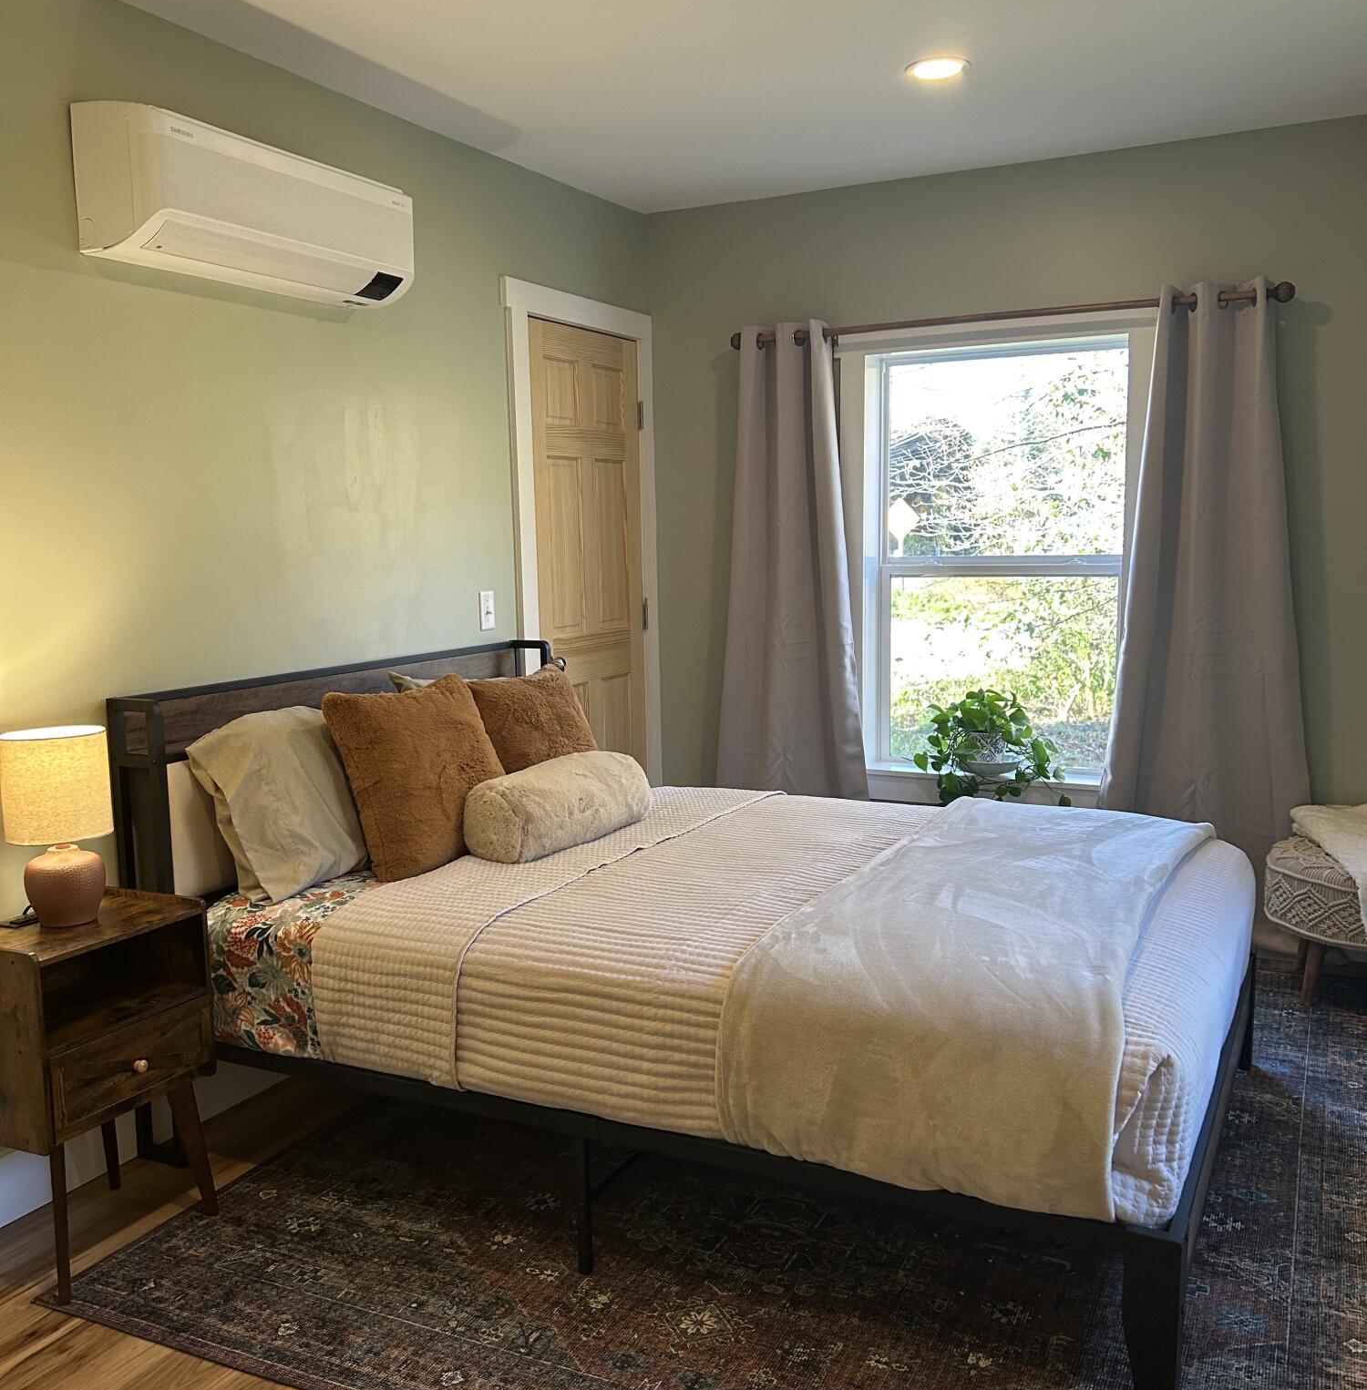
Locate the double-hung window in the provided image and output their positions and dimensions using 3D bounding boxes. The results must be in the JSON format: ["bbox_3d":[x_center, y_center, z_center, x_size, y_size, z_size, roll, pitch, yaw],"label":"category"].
[{"bbox_3d":[1.021,-0.436,4.543,1.060,1.540,0.120,3,8,27],"label":"double-hung window"}]

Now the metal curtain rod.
[{"bbox_3d":[0.954,-1.195,4.340,1.810,0.063,0.080,3,8,27],"label":"metal curtain rod"}]

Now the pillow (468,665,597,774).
[{"bbox_3d":[-0.364,0.126,3.784,0.150,0.435,0.445,-29,-8,29],"label":"pillow"}]

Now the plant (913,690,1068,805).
[{"bbox_3d":[1.021,0.175,4.533,0.520,0.400,0.360,3,8,27],"label":"plant"}]

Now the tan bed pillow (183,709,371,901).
[{"bbox_3d":[-0.806,0.221,3.175,0.170,0.415,0.650,-26,-5,28],"label":"tan bed pillow"}]

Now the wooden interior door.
[{"bbox_3d":[-0.321,-0.221,4.743,0.045,2.030,0.705,3,8,27],"label":"wooden interior door"}]

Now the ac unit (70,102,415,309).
[{"bbox_3d":[-0.969,-1.109,3.136,0.215,0.297,0.825,3,8,27],"label":"ac unit"}]

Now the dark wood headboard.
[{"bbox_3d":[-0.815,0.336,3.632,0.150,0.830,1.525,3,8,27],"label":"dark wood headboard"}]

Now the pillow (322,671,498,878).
[{"bbox_3d":[-0.609,0.181,3.237,0.160,0.435,0.450,-23,-6,33],"label":"pillow"}]

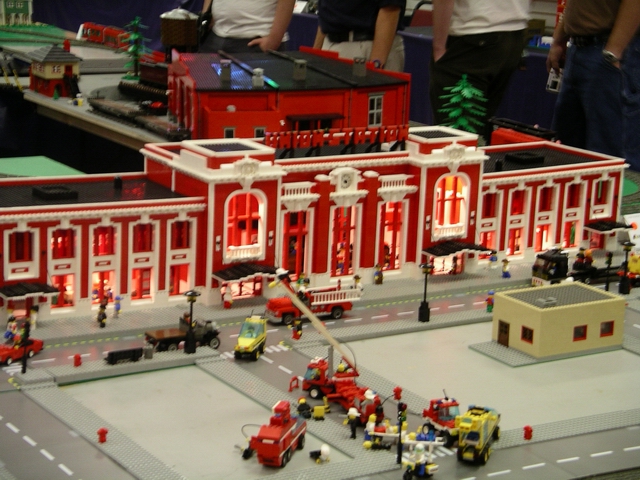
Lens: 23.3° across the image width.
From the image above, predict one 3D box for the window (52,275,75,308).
[{"bbox_3d":[-0.466,0.094,2.814,0.043,0.062,0.010,-6,15,-32],"label":"window"}]

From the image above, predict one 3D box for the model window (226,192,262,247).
[{"bbox_3d":[-0.147,-0.040,3.035,0.072,0.101,0.014,-6,16,-31],"label":"model window"}]

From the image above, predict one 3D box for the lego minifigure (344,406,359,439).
[{"bbox_3d":[0.051,0.276,2.336,0.015,0.044,0.023,-9,16,-42],"label":"lego minifigure"}]

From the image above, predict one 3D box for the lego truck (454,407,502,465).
[{"bbox_3d":[0.239,0.280,2.312,0.045,0.066,0.130,6,13,16],"label":"lego truck"}]

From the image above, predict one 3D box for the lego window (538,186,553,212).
[{"bbox_3d":[0.504,-0.091,3.482,0.042,0.058,0.011,-6,15,-32],"label":"lego window"}]

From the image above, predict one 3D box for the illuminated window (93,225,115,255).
[{"bbox_3d":[-0.400,0.002,2.879,0.045,0.054,0.012,-5,15,-32],"label":"illuminated window"}]

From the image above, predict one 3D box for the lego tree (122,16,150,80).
[{"bbox_3d":[-0.736,-0.777,6.246,0.105,0.247,0.105,2,13,-1],"label":"lego tree"}]

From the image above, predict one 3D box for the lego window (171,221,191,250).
[{"bbox_3d":[-0.261,-0.009,2.921,0.041,0.057,0.010,-6,15,-32],"label":"lego window"}]

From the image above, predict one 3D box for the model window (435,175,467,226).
[{"bbox_3d":[0.277,-0.084,3.295,0.067,0.105,0.014,-6,16,-31],"label":"model window"}]

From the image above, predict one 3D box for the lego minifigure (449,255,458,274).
[{"bbox_3d":[0.288,0.052,3.341,0.023,0.042,0.016,9,14,25],"label":"lego minifigure"}]

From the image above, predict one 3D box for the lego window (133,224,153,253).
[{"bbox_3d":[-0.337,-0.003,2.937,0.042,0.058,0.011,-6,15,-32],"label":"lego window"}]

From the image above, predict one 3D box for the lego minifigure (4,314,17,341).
[{"bbox_3d":[-0.541,0.154,2.728,0.023,0.042,0.016,-7,16,-37],"label":"lego minifigure"}]

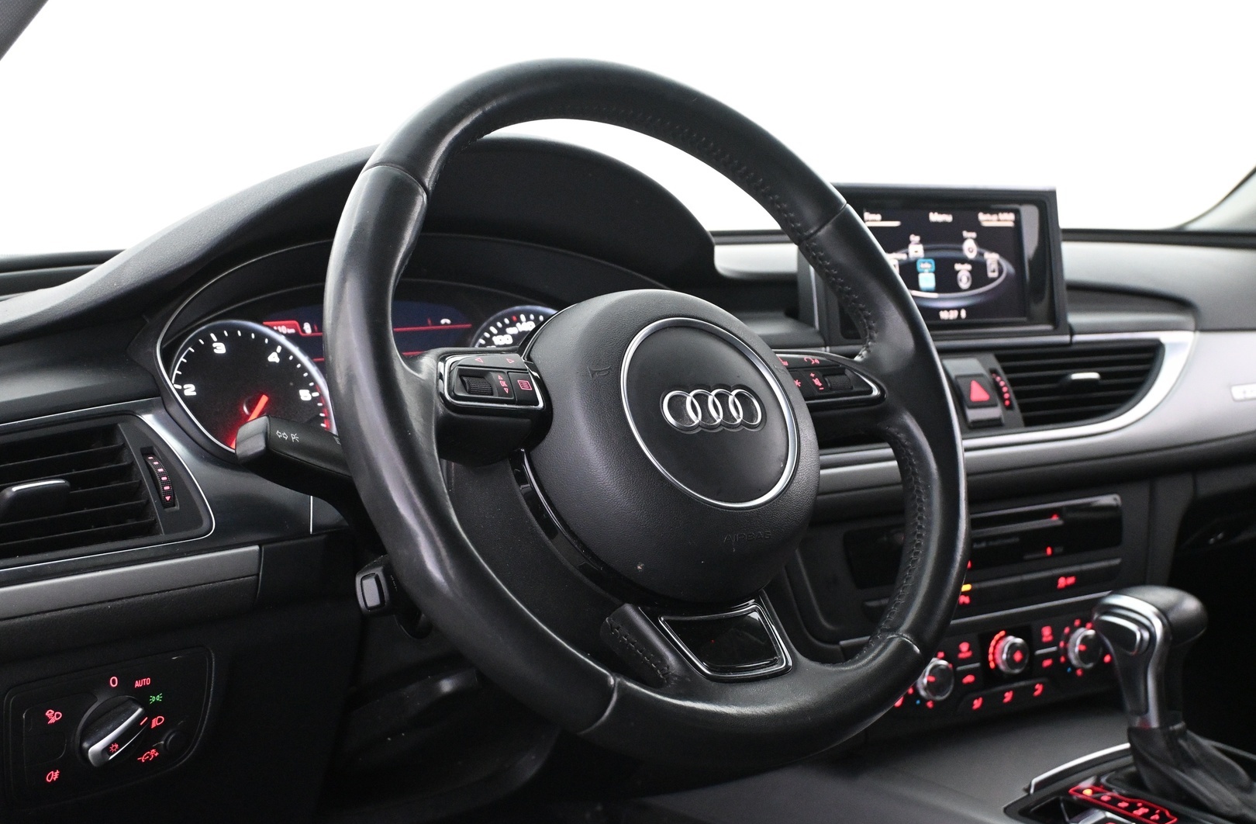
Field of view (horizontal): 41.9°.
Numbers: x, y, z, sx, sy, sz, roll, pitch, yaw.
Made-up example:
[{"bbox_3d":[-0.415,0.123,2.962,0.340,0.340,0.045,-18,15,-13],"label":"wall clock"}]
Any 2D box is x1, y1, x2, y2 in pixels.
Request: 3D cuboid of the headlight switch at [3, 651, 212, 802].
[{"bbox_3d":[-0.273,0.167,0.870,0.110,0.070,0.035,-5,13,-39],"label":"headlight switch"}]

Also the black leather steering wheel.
[{"bbox_3d":[0.014,-0.001,0.831,0.372,0.372,0.110,-3,-21,-36],"label":"black leather steering wheel"}]

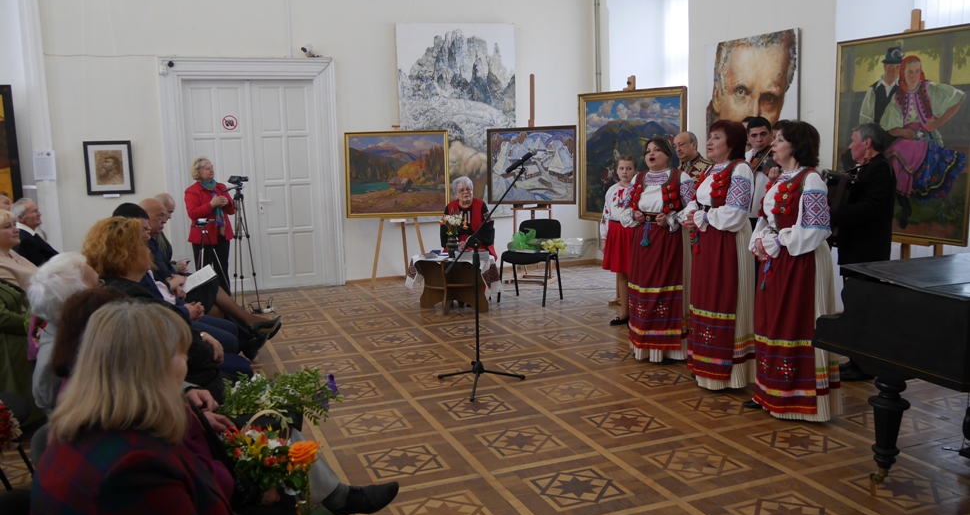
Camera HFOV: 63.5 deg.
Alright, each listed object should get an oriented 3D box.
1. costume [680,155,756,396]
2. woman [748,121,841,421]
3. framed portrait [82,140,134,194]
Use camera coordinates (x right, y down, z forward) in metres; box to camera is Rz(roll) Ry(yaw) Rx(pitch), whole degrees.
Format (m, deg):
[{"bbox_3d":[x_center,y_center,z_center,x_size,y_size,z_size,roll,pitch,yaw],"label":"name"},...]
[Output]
[{"bbox_3d":[1.531,0.086,5.120,0.440,1.428,0.490,-5,9,-26],"label":"costume"},{"bbox_3d":[1.793,0.057,4.530,0.440,1.672,0.500,-5,8,-20],"label":"woman"},{"bbox_3d":[-4.040,-0.965,8.460,0.467,0.570,0.040,-4,8,-18],"label":"framed portrait"}]

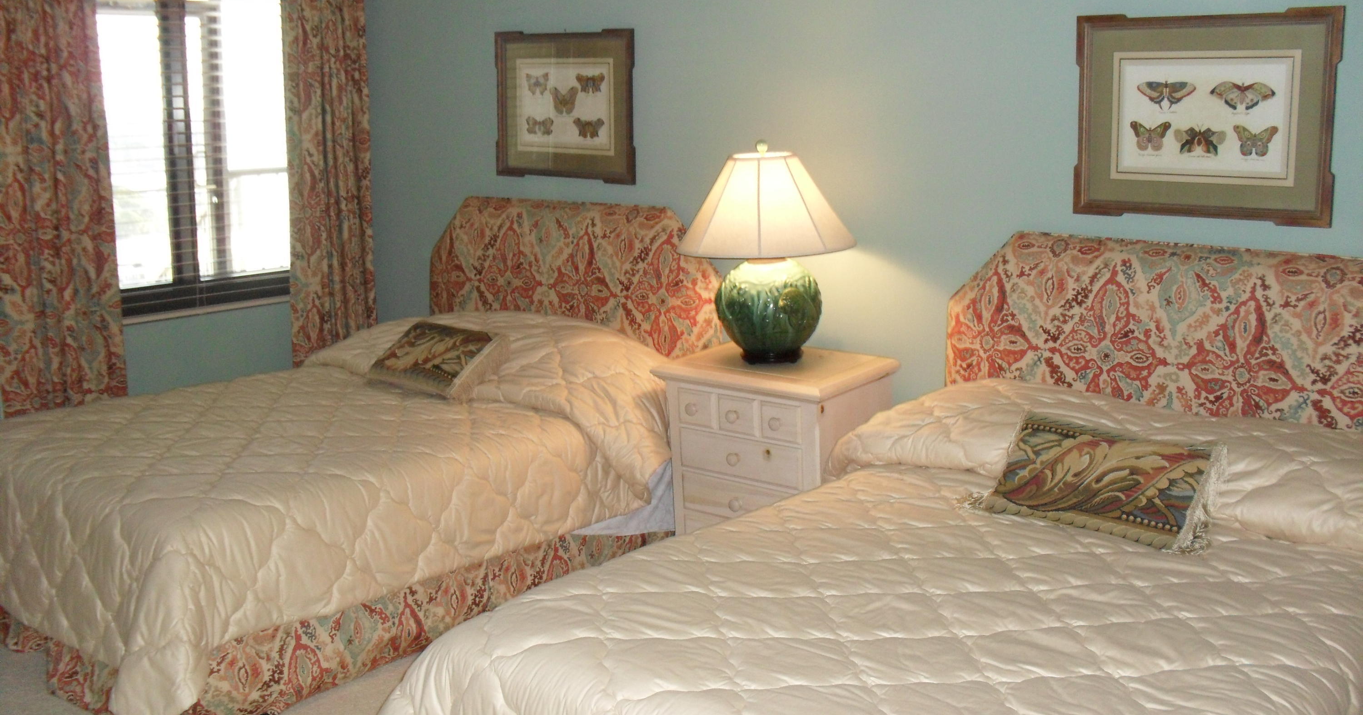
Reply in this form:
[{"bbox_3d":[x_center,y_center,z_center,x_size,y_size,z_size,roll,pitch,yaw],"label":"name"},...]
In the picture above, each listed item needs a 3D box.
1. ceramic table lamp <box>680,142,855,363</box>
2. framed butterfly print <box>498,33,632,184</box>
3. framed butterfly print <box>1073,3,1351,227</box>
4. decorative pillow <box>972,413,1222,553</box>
[{"bbox_3d":[0.257,-0.318,4.120,0.525,0.650,0.525,0,12,0],"label":"ceramic table lamp"},{"bbox_3d":[-0.423,-0.908,4.979,0.685,0.530,0.030,9,15,38],"label":"framed butterfly print"},{"bbox_3d":[1.345,-0.622,3.571,0.675,0.530,0.030,9,15,38],"label":"framed butterfly print"},{"bbox_3d":[0.873,0.253,2.892,0.490,0.250,0.110,11,-24,45],"label":"decorative pillow"}]

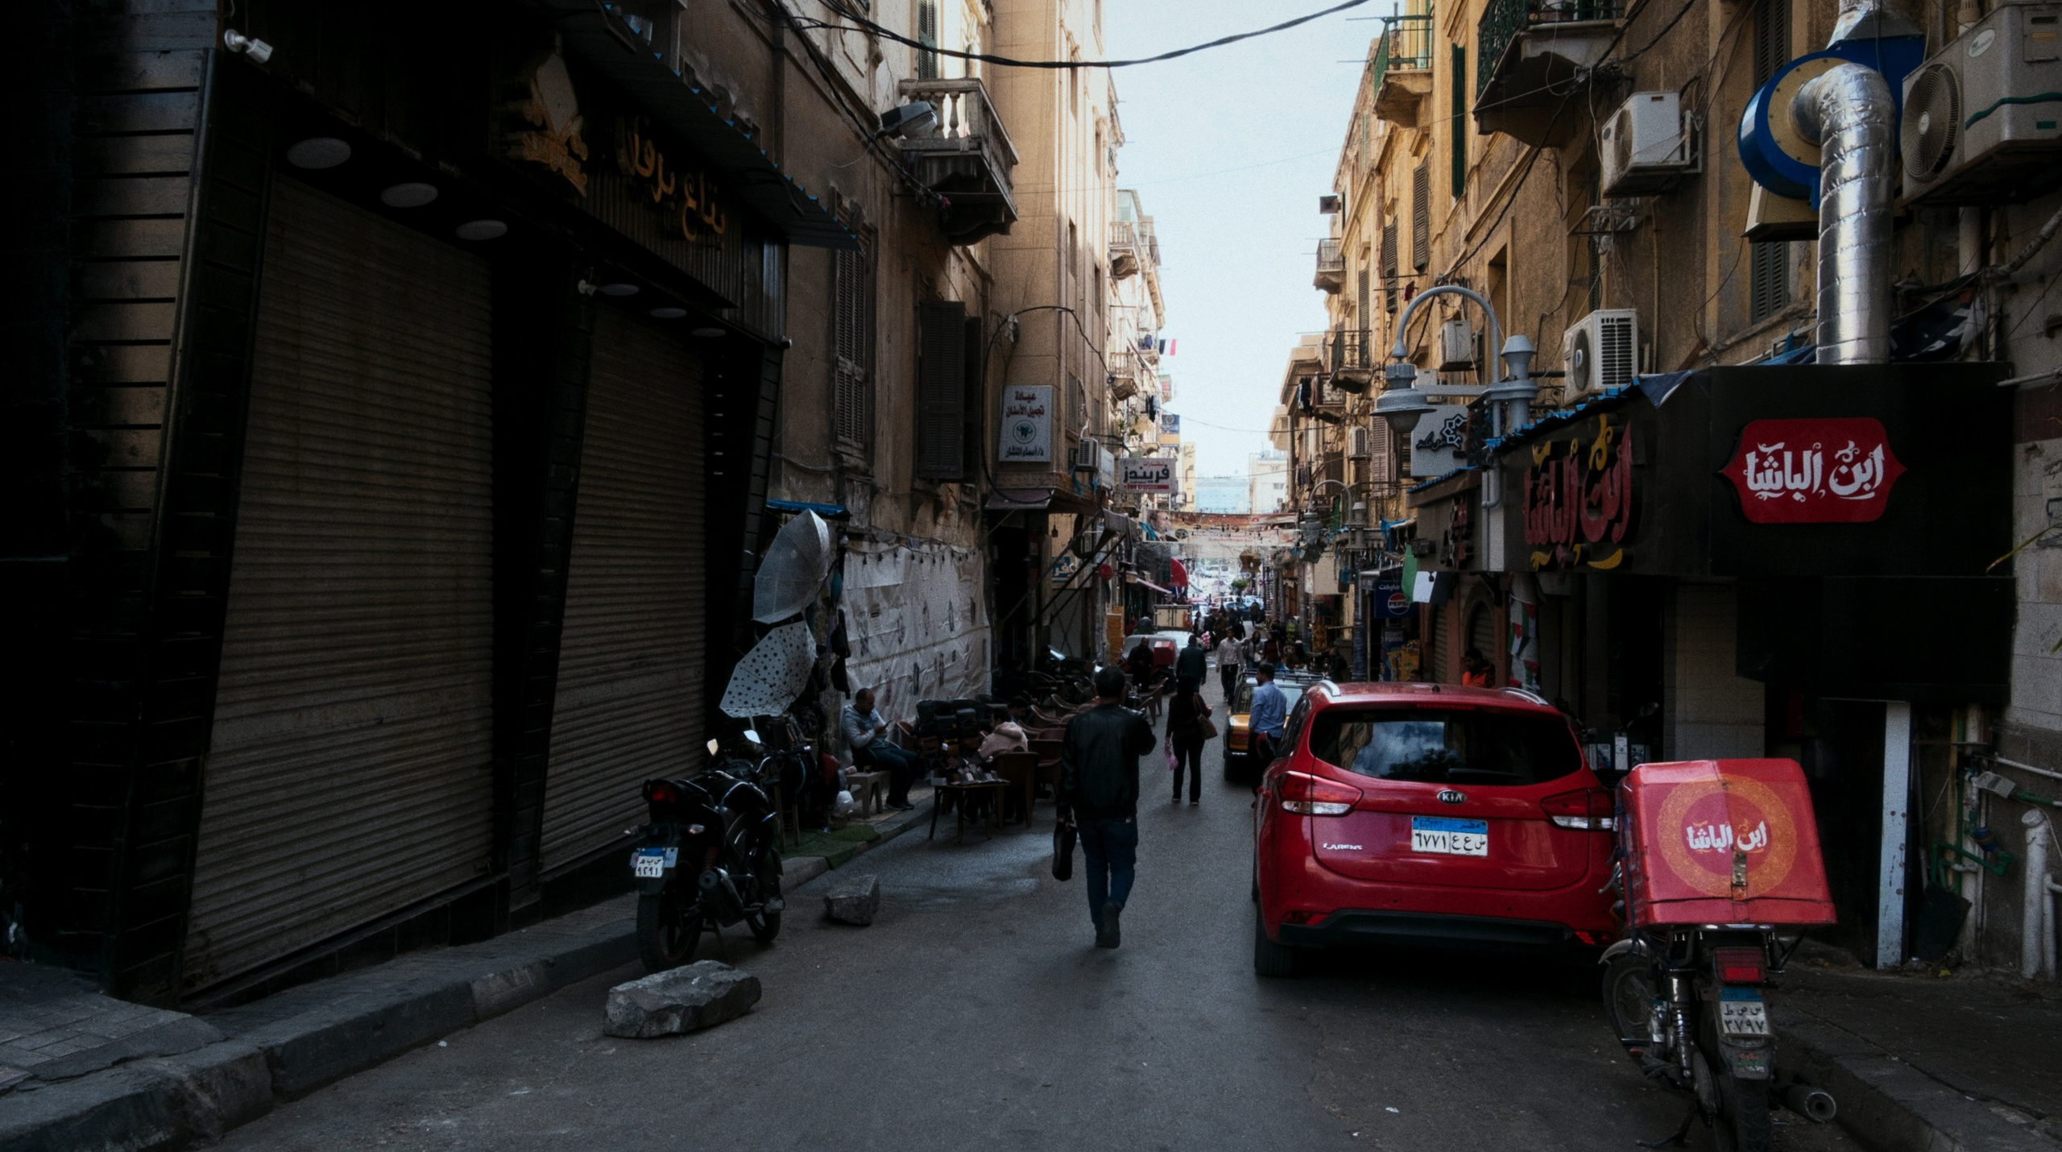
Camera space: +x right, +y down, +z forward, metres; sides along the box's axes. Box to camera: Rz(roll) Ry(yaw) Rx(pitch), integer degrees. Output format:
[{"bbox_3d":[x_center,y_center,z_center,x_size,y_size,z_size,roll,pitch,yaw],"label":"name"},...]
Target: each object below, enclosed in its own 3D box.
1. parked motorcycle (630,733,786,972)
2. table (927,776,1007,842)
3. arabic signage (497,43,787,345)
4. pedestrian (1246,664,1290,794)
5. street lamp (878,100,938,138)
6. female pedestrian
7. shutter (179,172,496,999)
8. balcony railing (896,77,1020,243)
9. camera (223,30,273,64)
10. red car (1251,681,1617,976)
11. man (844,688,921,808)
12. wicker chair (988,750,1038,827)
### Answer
[{"bbox_3d":[-1.630,1.430,7.180,0.750,1.140,2.000,-1,-5,14],"label":"parked motorcycle"},{"bbox_3d":[-0.630,2.380,13.800,0.720,0.600,0.550,0,0,0],"label":"table"},{"bbox_3d":[-2.200,-2.260,8.470,0.150,0.950,3.900,0,0,9],"label":"arabic signage"},{"bbox_3d":[2.830,1.940,16.500,0.520,1.740,0.380,0,0,-7],"label":"pedestrian"},{"bbox_3d":[-1.270,-4.730,14.250,0.600,0.190,0.310,-20,-3,8],"label":"street lamp"},{"bbox_3d":[2.100,2.265,18.400,0.550,1.620,0.360,0,0,6],"label":"female pedestrian"},{"bbox_3d":[-3.055,-0.040,6.200,0.090,3.300,2.320,0,0,9],"label":"shutter"},{"bbox_3d":[-0.850,-5.220,18.000,0.950,1.420,3.000,0,0,9],"label":"balcony railing"},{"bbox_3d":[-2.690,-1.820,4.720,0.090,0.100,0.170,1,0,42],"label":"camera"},{"bbox_3d":[2.300,1.480,8.700,1.820,1.600,4.520,0,-5,9],"label":"red car"},{"bbox_3d":[-1.520,1.740,13.900,0.800,1.200,0.520,1,0,12],"label":"man"},{"bbox_3d":[-0.190,2.360,15.300,0.550,0.840,0.570,0,0,-7],"label":"wicker chair"}]

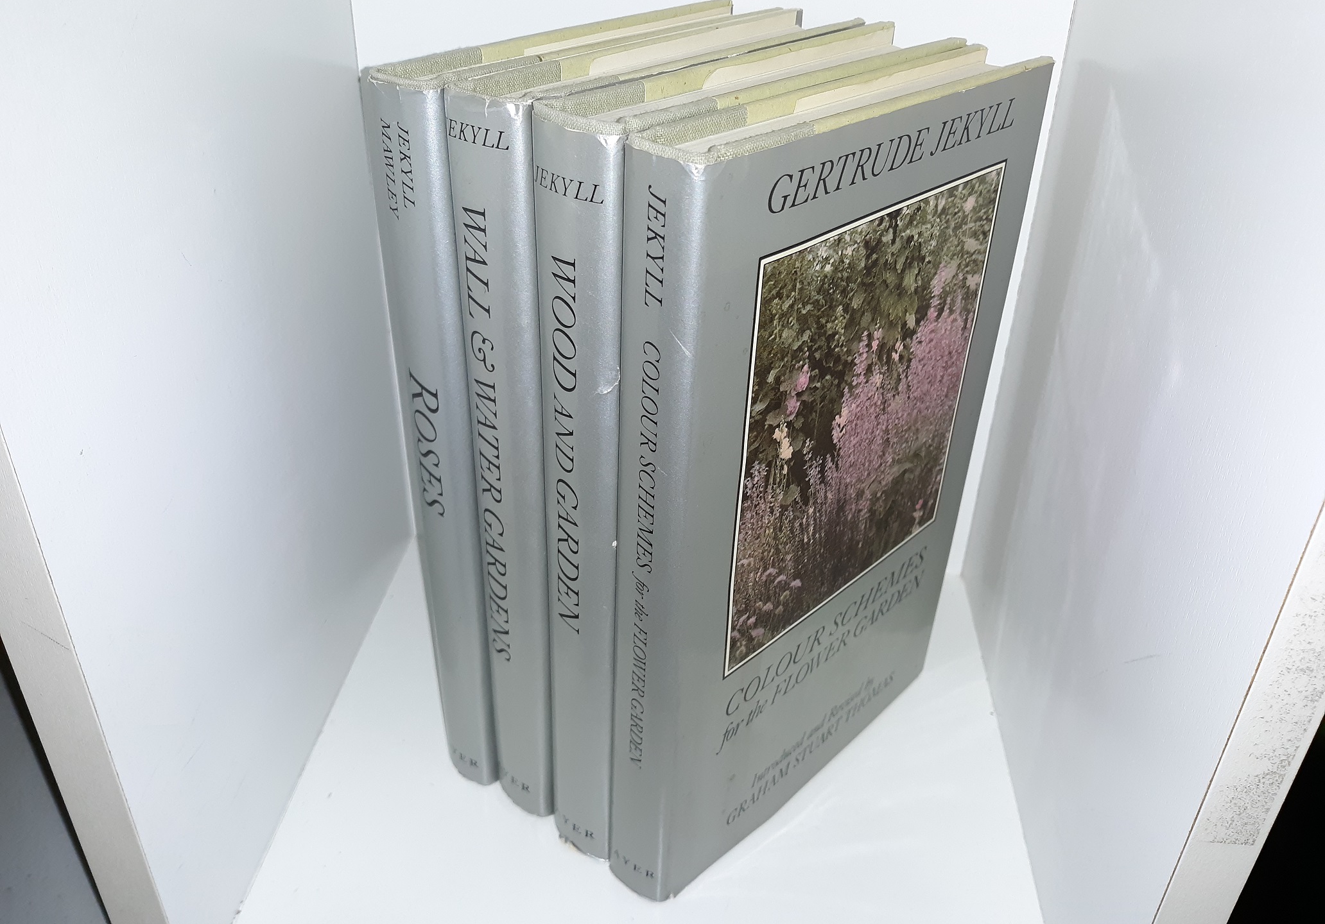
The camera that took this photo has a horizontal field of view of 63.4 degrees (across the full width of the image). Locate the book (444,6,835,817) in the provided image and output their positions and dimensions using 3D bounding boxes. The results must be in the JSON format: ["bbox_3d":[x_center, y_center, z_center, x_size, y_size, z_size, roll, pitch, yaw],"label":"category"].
[{"bbox_3d":[0.003,-0.013,0.337,0.025,0.222,0.144,24,38,31],"label":"book"}]

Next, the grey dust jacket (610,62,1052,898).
[{"bbox_3d":[0.045,0.008,0.307,0.023,0.222,0.142,28,40,35],"label":"grey dust jacket"}]

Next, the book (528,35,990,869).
[{"bbox_3d":[0.026,-0.003,0.322,0.026,0.222,0.144,27,40,33],"label":"book"}]

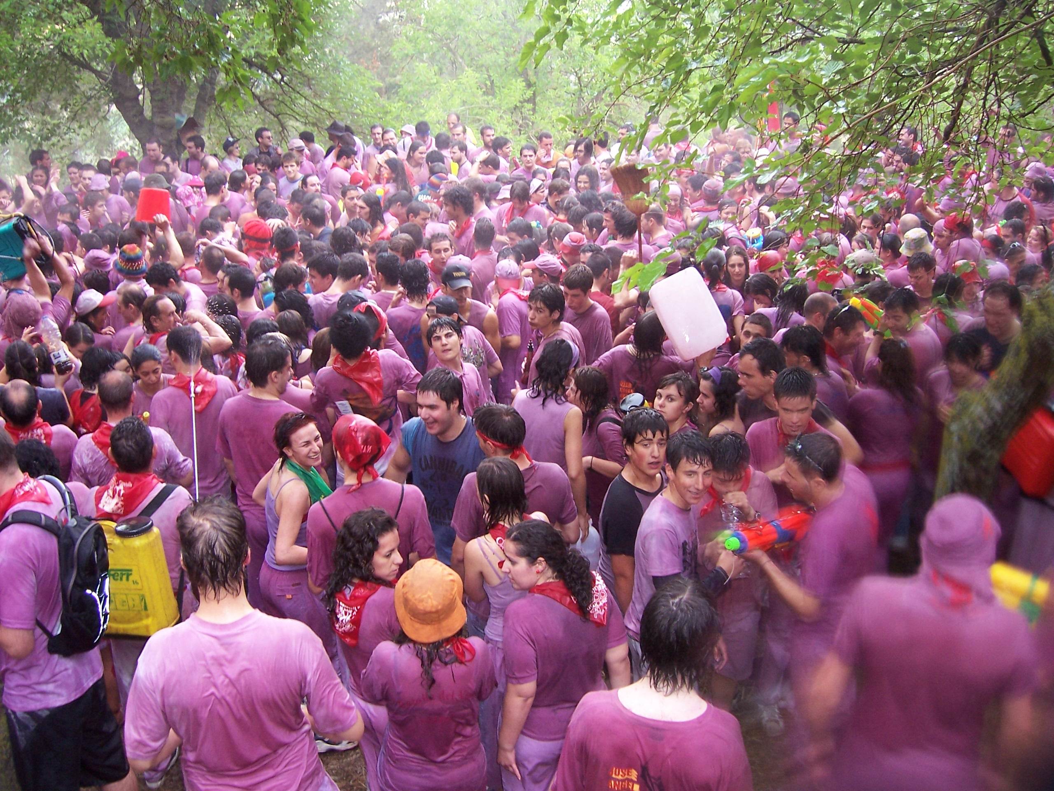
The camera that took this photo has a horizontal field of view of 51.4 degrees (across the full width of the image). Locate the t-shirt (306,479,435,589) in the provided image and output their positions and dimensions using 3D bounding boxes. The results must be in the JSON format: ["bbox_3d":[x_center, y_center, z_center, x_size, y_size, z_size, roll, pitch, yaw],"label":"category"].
[{"bbox_3d":[-0.598,0.579,4.200,0.490,0.640,0.290,-5,20,-12],"label":"t-shirt"}]

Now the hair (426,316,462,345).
[{"bbox_3d":[-0.409,-0.313,5.450,0.180,0.180,0.200,0,12,0],"label":"hair"}]

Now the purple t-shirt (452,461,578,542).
[{"bbox_3d":[-0.042,0.554,4.081,0.440,0.650,0.260,-11,22,-28],"label":"purple t-shirt"}]

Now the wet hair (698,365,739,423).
[{"bbox_3d":[0.842,-0.002,4.800,0.200,0.230,0.180,2,20,7],"label":"wet hair"}]

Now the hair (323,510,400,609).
[{"bbox_3d":[-0.530,0.520,3.520,0.240,0.280,0.210,2,19,6],"label":"hair"}]

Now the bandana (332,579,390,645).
[{"bbox_3d":[-0.524,0.700,3.550,0.230,0.180,0.220,-16,24,-39],"label":"bandana"}]

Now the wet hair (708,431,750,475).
[{"bbox_3d":[0.799,0.227,4.350,0.180,0.190,0.210,3,45,9],"label":"wet hair"}]

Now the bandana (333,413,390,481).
[{"bbox_3d":[-0.636,0.203,4.200,0.190,0.230,0.240,-9,22,-23],"label":"bandana"}]

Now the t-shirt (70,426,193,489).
[{"bbox_3d":[-1.825,0.423,5.100,0.550,0.680,0.300,2,20,5],"label":"t-shirt"}]

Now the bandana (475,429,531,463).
[{"bbox_3d":[-0.097,0.182,4.220,0.180,0.100,0.220,-18,25,-42],"label":"bandana"}]

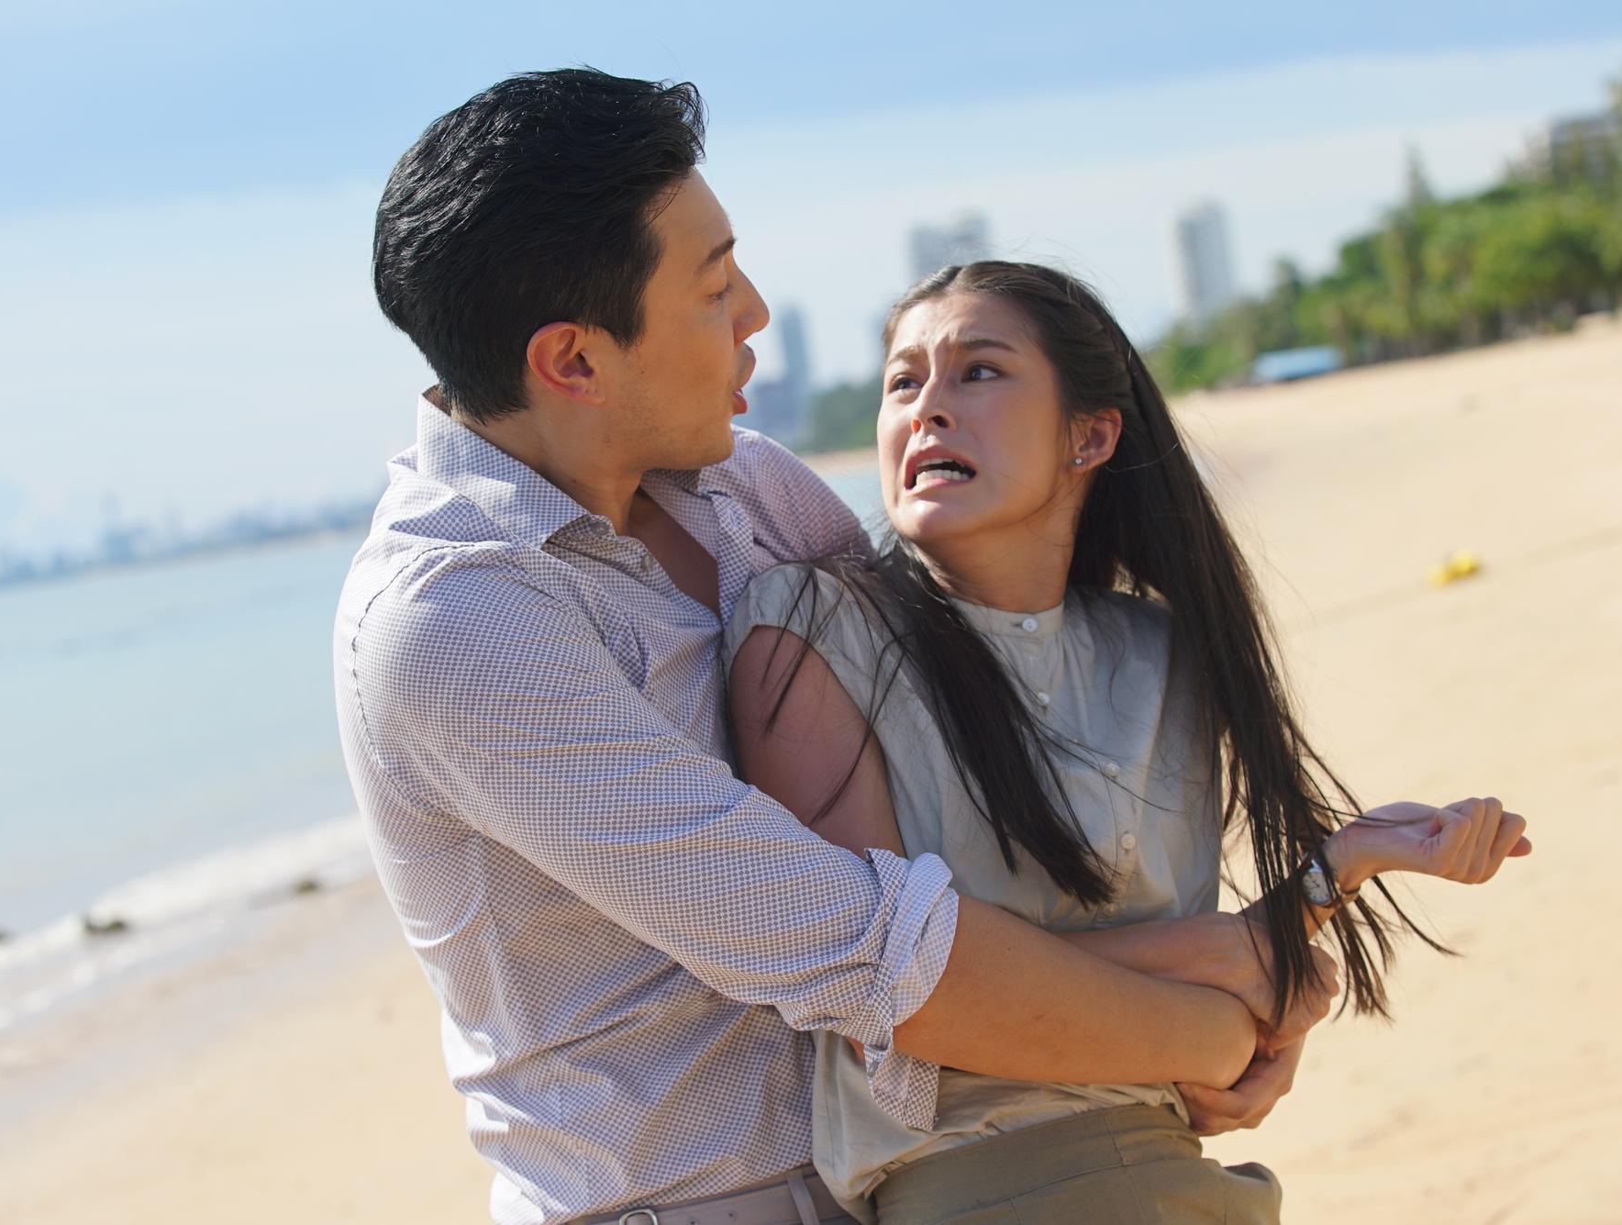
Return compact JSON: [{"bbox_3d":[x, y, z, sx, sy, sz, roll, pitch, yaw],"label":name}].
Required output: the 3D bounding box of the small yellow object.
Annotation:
[{"bbox_3d":[3.846,-0.261,21.300,0.310,0.180,0.220,-9,2,10],"label":"small yellow object"}]

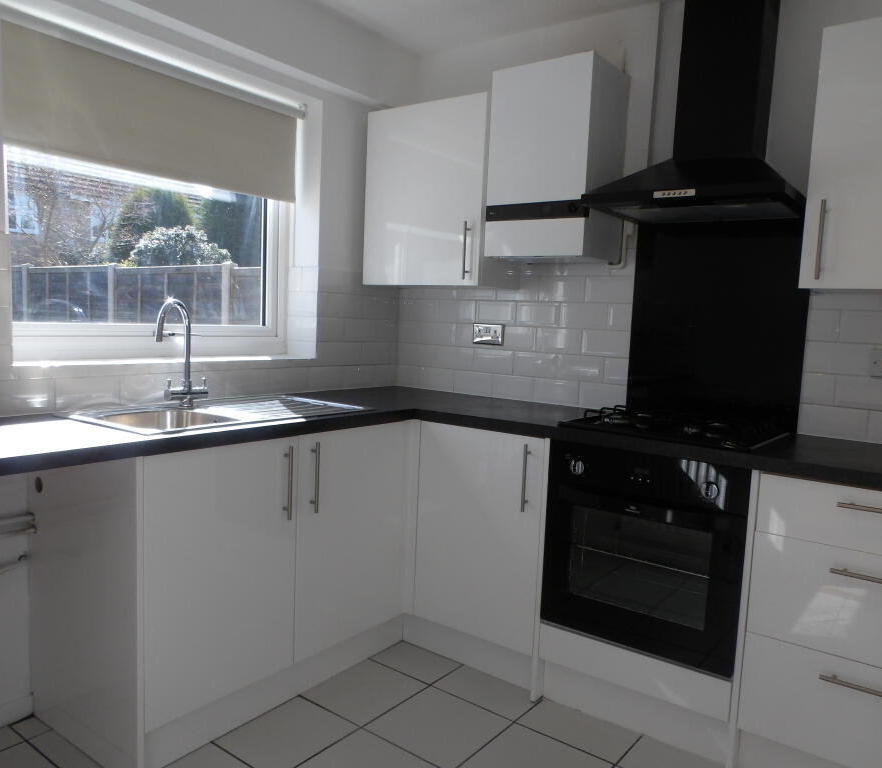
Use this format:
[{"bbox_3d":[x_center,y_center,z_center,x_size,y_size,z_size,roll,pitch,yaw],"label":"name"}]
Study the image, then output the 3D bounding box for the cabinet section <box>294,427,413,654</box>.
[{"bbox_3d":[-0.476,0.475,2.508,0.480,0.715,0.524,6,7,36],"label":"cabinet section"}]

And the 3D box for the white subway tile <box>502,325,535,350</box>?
[{"bbox_3d":[0.315,-0.194,2.976,0.193,0.100,0.009,6,6,37],"label":"white subway tile"}]

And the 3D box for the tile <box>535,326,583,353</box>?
[{"bbox_3d":[0.474,-0.177,2.856,0.205,0.100,0.009,6,6,37],"label":"tile"}]

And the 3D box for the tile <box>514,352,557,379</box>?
[{"bbox_3d":[0.388,-0.079,2.908,0.199,0.100,0.010,6,7,36],"label":"tile"}]

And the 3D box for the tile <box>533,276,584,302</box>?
[{"bbox_3d":[0.486,-0.376,2.842,0.200,0.100,0.009,6,7,36],"label":"tile"}]

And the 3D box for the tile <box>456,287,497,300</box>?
[{"bbox_3d":[0.159,-0.397,3.073,0.200,0.070,0.009,6,7,36],"label":"tile"}]

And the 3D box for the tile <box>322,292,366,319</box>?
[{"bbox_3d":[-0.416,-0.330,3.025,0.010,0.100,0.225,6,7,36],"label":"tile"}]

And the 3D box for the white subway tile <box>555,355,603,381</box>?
[{"bbox_3d":[0.556,-0.061,2.811,0.200,0.100,0.009,6,7,36],"label":"white subway tile"}]

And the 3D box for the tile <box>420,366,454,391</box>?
[{"bbox_3d":[-0.020,-0.023,3.229,0.200,0.100,0.009,6,7,36],"label":"tile"}]

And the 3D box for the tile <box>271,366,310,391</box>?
[{"bbox_3d":[-0.603,-0.012,2.837,0.009,0.100,0.200,6,7,36],"label":"tile"}]

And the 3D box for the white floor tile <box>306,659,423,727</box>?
[{"bbox_3d":[-0.261,1.026,2.377,0.303,0.010,0.333,6,7,36],"label":"white floor tile"}]

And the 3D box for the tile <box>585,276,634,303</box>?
[{"bbox_3d":[0.649,-0.359,2.723,0.200,0.100,0.009,6,7,36],"label":"tile"}]

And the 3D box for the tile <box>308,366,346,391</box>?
[{"bbox_3d":[-0.485,-0.021,2.978,0.010,0.100,0.199,6,7,36],"label":"tile"}]

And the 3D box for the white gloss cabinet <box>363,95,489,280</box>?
[{"bbox_3d":[0.013,-0.762,2.961,0.600,0.715,0.330,6,6,37],"label":"white gloss cabinet"}]

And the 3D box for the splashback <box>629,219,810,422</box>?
[{"bbox_3d":[0.949,-0.217,2.481,0.594,0.715,0.009,6,6,37],"label":"splashback"}]

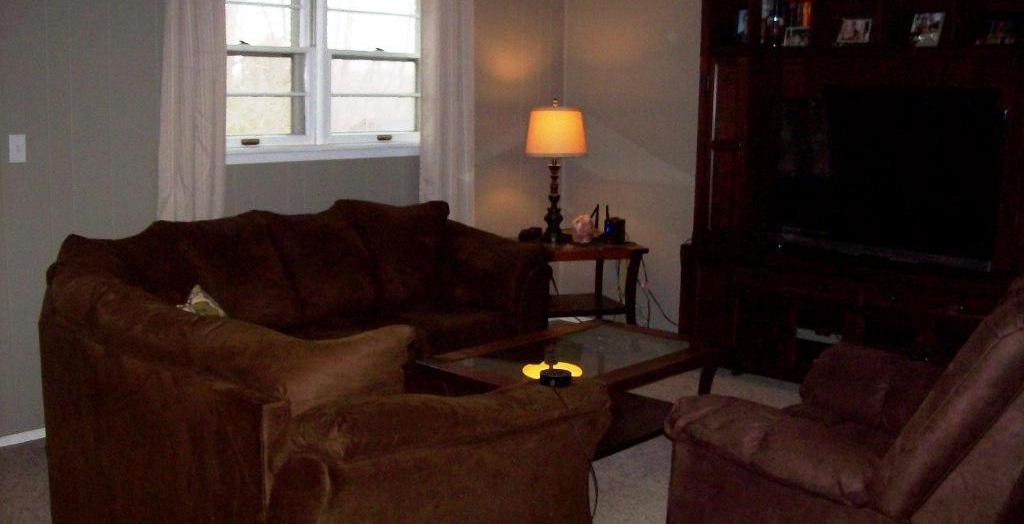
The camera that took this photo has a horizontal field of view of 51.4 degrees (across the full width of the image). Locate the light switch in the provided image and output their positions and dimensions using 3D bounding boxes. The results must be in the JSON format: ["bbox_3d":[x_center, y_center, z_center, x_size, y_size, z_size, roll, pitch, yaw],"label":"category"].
[{"bbox_3d":[-2.059,-0.469,4.437,0.012,0.116,0.070,10,13,41],"label":"light switch"}]

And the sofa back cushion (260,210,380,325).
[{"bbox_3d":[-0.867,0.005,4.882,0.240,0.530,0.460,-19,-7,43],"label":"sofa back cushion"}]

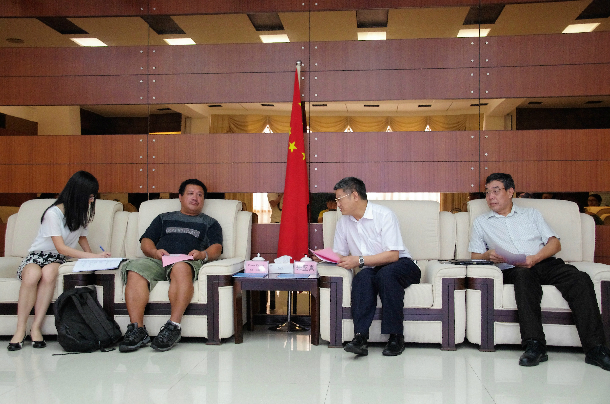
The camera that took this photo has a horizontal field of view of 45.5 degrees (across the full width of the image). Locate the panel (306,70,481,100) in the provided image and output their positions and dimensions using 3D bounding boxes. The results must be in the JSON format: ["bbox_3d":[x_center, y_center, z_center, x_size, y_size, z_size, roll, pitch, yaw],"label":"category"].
[{"bbox_3d":[0.699,-0.919,5.712,1.322,0.238,0.030,0,-1,6],"label":"panel"}]

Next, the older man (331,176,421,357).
[{"bbox_3d":[0.483,0.400,4.882,0.539,1.146,0.692,0,-1,24],"label":"older man"}]

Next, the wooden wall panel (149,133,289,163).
[{"bbox_3d":[-0.603,-0.418,5.698,1.289,0.230,0.030,0,0,7],"label":"wooden wall panel"}]

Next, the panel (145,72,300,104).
[{"bbox_3d":[-0.603,-0.891,5.698,1.289,0.239,0.030,0,0,7],"label":"panel"}]

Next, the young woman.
[{"bbox_3d":[-1.745,0.377,5.080,0.620,1.170,0.640,0,0,-30],"label":"young woman"}]

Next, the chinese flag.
[{"bbox_3d":[-0.100,-0.165,5.592,0.244,1.723,0.204,0,-1,6],"label":"chinese flag"}]

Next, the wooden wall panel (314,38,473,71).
[{"bbox_3d":[0.699,-1.156,5.715,1.322,0.235,0.030,0,-1,6],"label":"wooden wall panel"}]

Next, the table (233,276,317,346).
[{"bbox_3d":[-0.158,0.739,5.136,0.578,0.445,0.560,0,0,7],"label":"table"}]

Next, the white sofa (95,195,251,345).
[{"bbox_3d":[-0.917,0.474,5.358,0.986,0.975,0.820,0,0,7],"label":"white sofa"}]

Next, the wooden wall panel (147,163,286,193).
[{"bbox_3d":[-0.603,-0.186,5.698,1.289,0.234,0.030,0,0,7],"label":"wooden wall panel"}]

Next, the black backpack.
[{"bbox_3d":[-1.447,0.782,4.860,0.320,0.390,0.250,-11,-11,-38],"label":"black backpack"}]

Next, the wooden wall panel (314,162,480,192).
[{"bbox_3d":[0.675,-0.186,5.545,1.285,0.233,0.030,0,0,7],"label":"wooden wall panel"}]

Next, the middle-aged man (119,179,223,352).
[{"bbox_3d":[-0.908,0.397,5.083,0.610,1.130,0.820,0,0,7],"label":"middle-aged man"}]

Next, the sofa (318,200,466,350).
[{"bbox_3d":[0.617,0.481,5.205,0.957,0.993,0.865,0,-1,6],"label":"sofa"}]

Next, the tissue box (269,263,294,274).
[{"bbox_3d":[-0.166,0.493,5.413,0.181,0.074,0.112,0,-1,6],"label":"tissue box"}]

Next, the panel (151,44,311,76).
[{"bbox_3d":[-0.619,-1.155,5.861,1.321,0.234,0.030,0,-1,6],"label":"panel"}]

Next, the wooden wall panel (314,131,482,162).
[{"bbox_3d":[0.698,-0.432,5.707,1.320,0.239,0.030,0,-1,6],"label":"wooden wall panel"}]

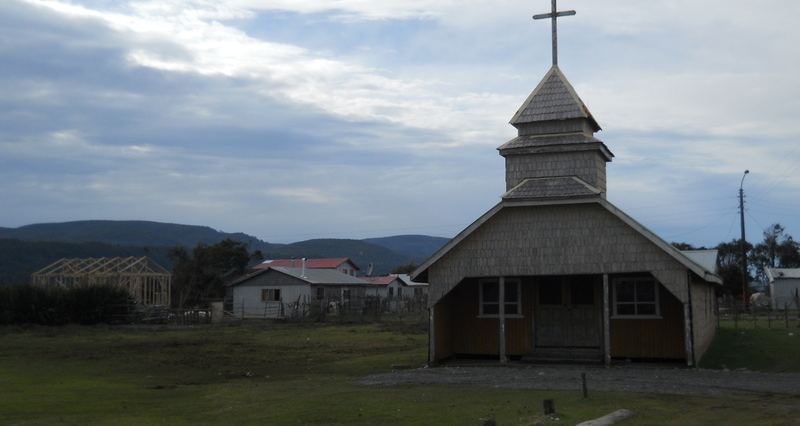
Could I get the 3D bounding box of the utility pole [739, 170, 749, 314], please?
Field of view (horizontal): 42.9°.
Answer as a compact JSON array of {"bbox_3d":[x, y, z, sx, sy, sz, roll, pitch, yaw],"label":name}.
[{"bbox_3d":[25.445,2.102,75.000,0.600,10.500,0.400,-1,-5,0],"label":"utility pole"}]

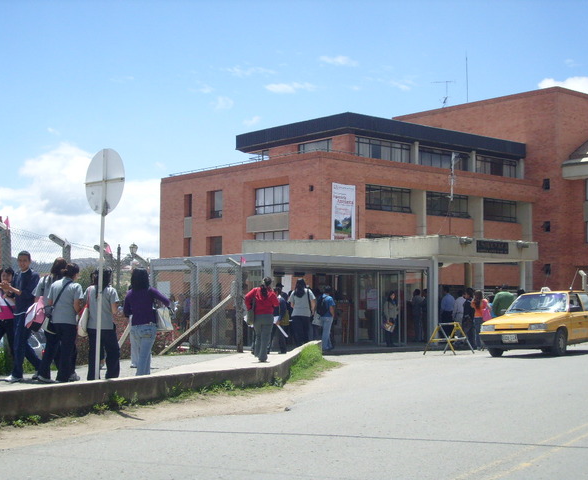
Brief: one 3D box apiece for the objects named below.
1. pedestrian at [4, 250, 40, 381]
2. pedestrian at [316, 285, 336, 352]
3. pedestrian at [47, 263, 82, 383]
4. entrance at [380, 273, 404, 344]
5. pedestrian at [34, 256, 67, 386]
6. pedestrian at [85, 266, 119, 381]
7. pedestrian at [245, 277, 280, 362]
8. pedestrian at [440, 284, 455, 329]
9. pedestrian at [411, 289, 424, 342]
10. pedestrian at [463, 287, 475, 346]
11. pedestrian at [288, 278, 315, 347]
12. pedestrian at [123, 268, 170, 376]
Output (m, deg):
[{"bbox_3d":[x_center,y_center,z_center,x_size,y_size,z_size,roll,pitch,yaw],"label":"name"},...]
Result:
[{"bbox_3d":[-3.636,1.030,12.900,0.500,1.759,0.420,-2,-5,34],"label":"pedestrian"},{"bbox_3d":[0.858,2.039,25.000,0.500,1.669,0.360,-3,-5,37],"label":"pedestrian"},{"bbox_3d":[-3.064,1.119,12.950,0.500,1.614,0.360,0,-4,7],"label":"pedestrian"},{"bbox_3d":[2.793,1.971,27.400,1.050,2.106,0.150,3,-5,-40],"label":"entrance"},{"bbox_3d":[-3.318,1.084,13.100,0.500,1.683,0.380,-1,-4,14],"label":"pedestrian"},{"bbox_3d":[-2.689,1.178,13.500,0.500,1.604,0.330,0,-4,1],"label":"pedestrian"},{"bbox_3d":[-0.593,1.500,18.100,0.560,1.606,0.400,0,-4,6],"label":"pedestrian"},{"bbox_3d":[4.565,2.208,28.500,0.500,1.702,0.300,1,-4,-14],"label":"pedestrian"},{"bbox_3d":[3.892,2.389,30.300,0.500,1.658,0.320,-3,-5,37],"label":"pedestrian"},{"bbox_3d":[5.060,2.234,27.800,0.320,1.680,0.450,2,-4,-25],"label":"pedestrian"},{"bbox_3d":[0.173,1.625,20.800,0.530,1.575,0.320,0,-4,-3],"label":"pedestrian"},{"bbox_3d":[-2.155,1.209,14.000,0.600,1.596,0.360,0,-4,0],"label":"pedestrian"}]

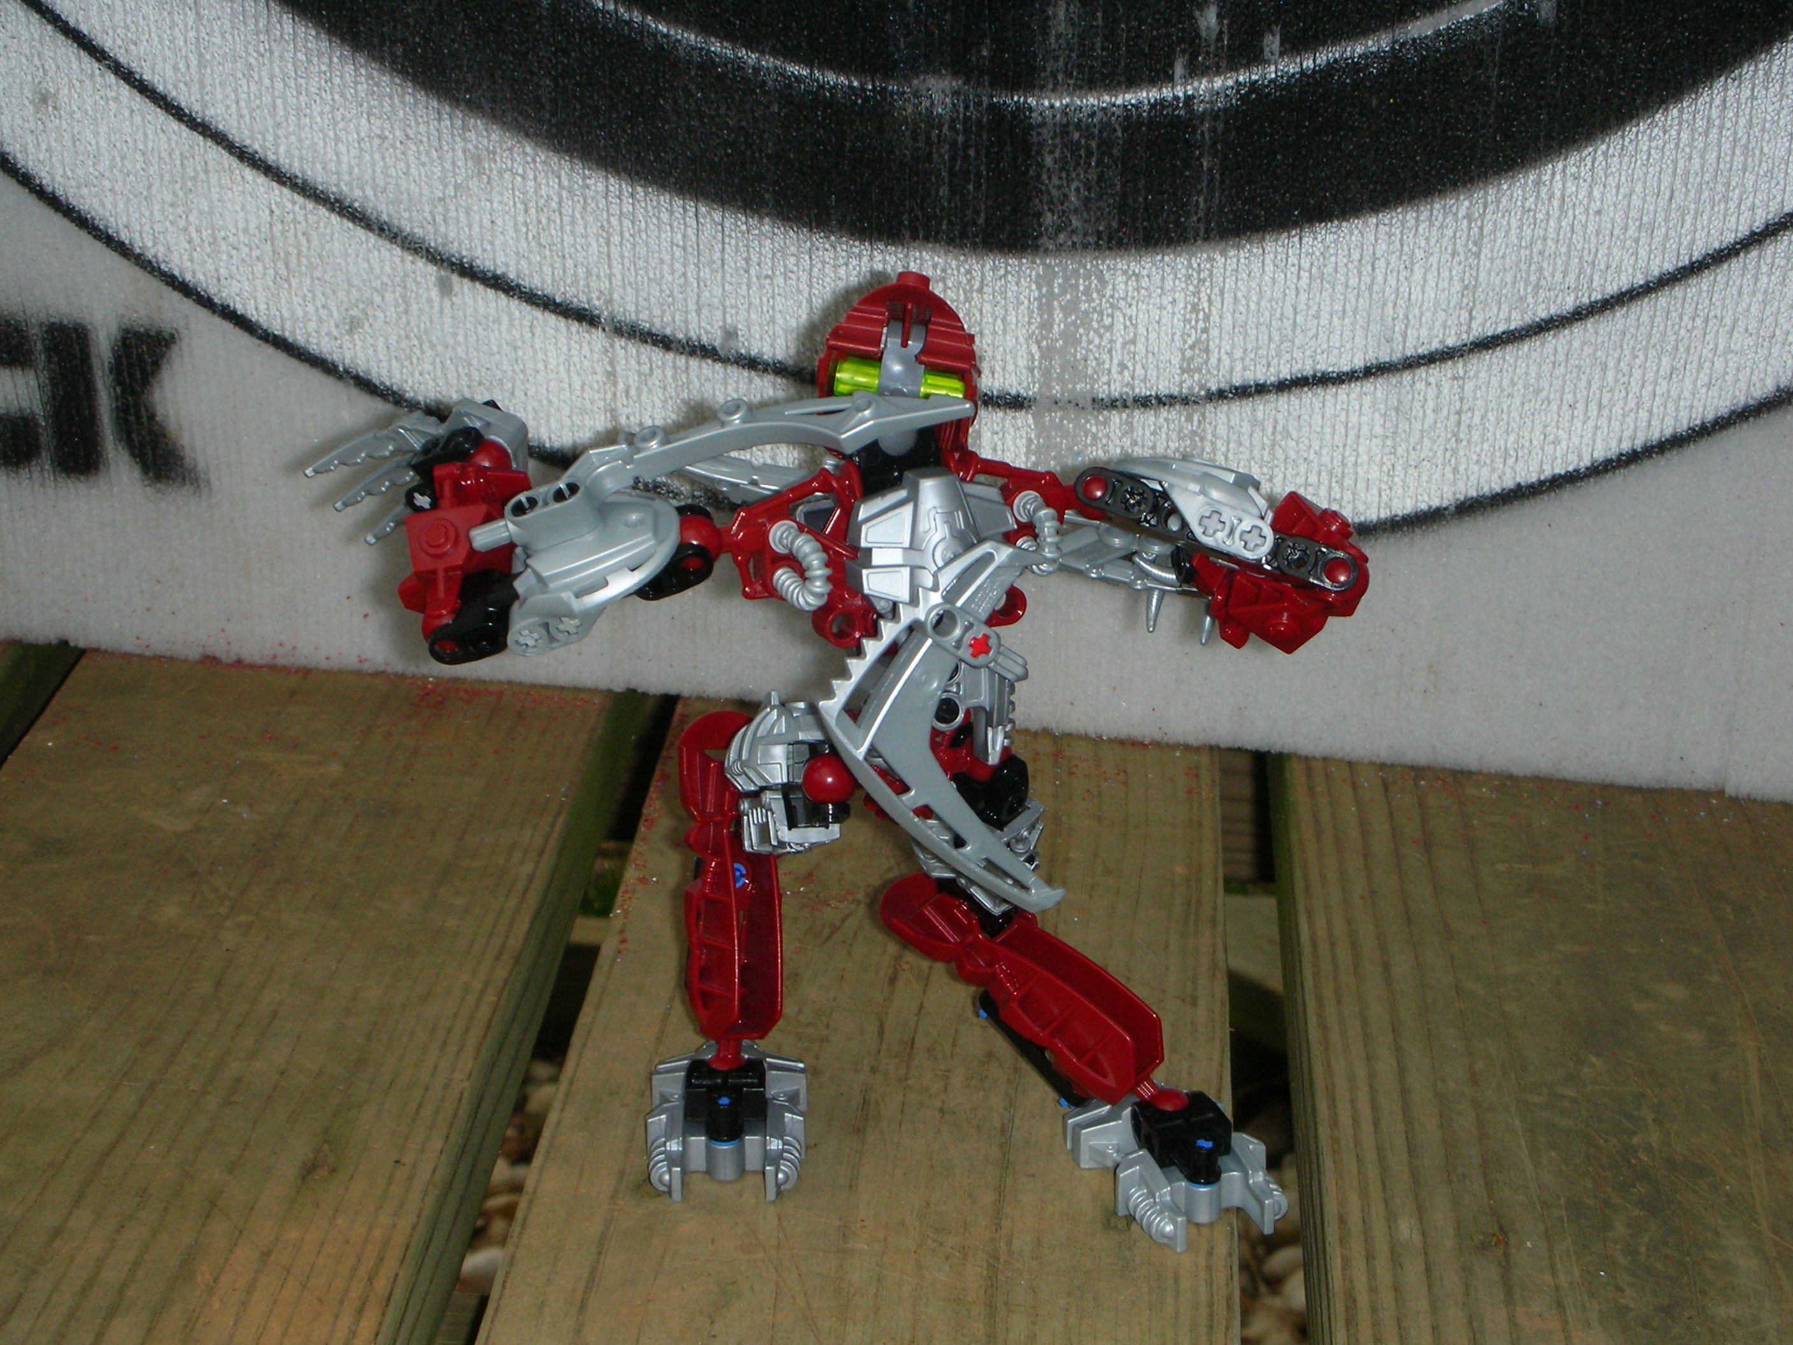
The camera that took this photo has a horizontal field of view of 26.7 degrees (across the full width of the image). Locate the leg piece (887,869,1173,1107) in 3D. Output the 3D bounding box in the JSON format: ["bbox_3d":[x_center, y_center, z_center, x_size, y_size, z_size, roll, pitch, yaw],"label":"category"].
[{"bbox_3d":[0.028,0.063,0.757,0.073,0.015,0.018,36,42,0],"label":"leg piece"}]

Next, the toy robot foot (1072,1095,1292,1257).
[{"bbox_3d":[0.057,0.096,0.761,0.033,0.019,0.045,-8,23,-19],"label":"toy robot foot"}]

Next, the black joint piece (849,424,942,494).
[{"bbox_3d":[0.000,-0.041,0.728,0.017,0.015,0.013,-10,22,4],"label":"black joint piece"}]

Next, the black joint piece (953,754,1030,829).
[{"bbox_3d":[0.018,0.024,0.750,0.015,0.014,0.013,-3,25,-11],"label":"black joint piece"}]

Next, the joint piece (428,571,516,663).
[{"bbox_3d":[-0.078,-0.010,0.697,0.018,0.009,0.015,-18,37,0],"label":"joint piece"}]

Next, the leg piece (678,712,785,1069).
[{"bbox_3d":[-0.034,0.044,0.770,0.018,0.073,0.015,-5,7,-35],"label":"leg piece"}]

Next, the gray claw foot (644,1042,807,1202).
[{"bbox_3d":[-0.035,0.089,0.778,0.033,0.019,0.045,0,22,0],"label":"gray claw foot"}]

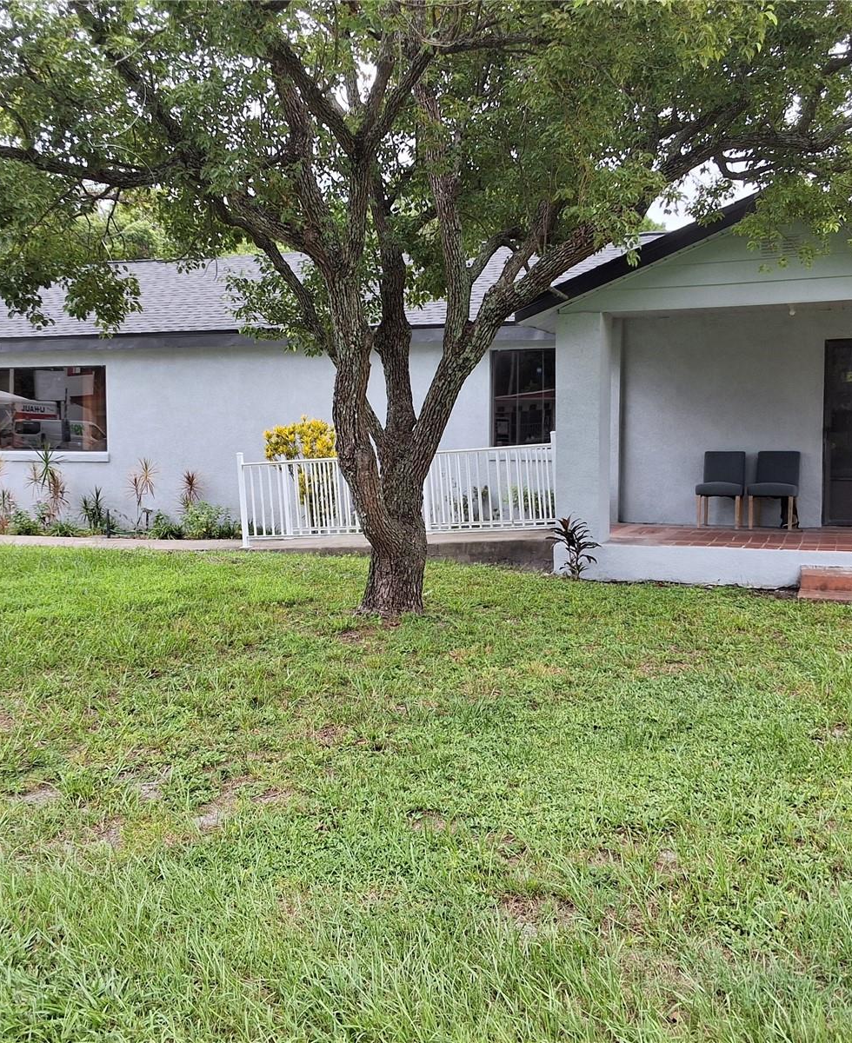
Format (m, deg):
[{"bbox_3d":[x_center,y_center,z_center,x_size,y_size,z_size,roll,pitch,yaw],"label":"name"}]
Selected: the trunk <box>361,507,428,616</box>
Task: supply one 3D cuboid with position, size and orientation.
[{"bbox_3d":[-0.243,0.285,8.480,0.490,0.810,0.460,0,4,0],"label":"trunk"}]

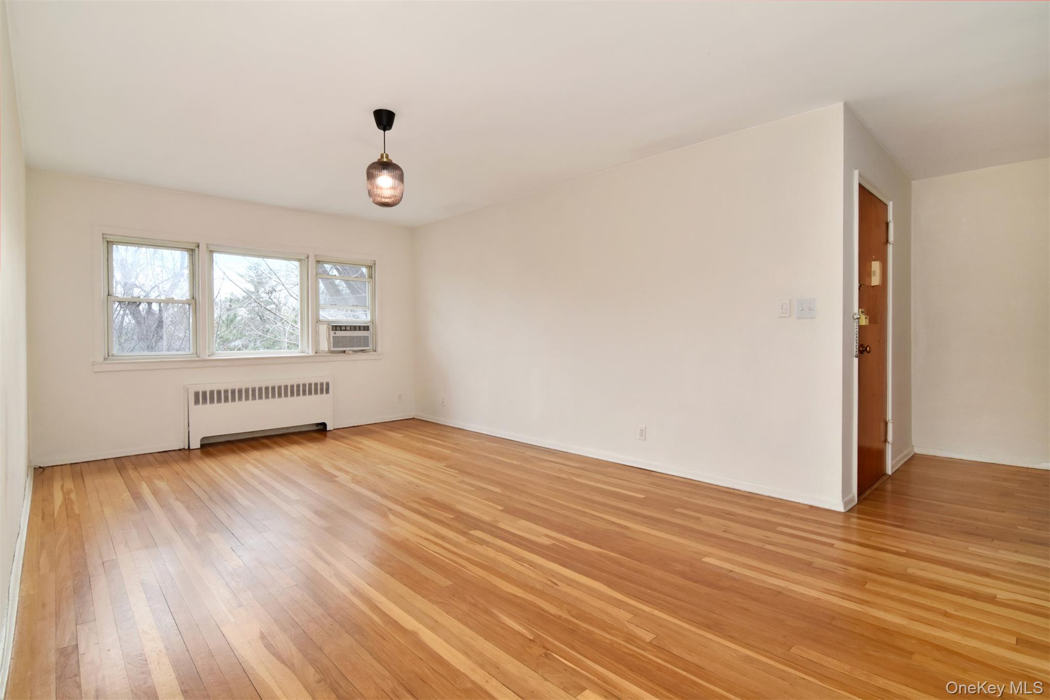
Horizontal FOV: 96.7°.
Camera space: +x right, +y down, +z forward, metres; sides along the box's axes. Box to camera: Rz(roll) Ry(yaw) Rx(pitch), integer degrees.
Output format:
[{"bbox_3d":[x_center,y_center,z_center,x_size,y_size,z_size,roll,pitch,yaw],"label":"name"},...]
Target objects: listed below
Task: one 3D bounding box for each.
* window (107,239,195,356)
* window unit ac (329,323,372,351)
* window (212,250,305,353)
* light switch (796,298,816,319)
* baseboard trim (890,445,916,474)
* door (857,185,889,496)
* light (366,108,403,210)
[{"bbox_3d":[-3.454,-0.465,4.340,0.640,1.030,0.070,-1,2,-40],"label":"window"},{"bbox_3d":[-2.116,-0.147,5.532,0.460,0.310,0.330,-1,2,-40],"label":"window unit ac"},{"bbox_3d":[-2.773,-0.491,4.900,0.860,1.030,0.070,-1,2,-40],"label":"window"},{"bbox_3d":[1.753,-0.259,2.905,0.114,0.124,0.014,1,2,44],"label":"light switch"},{"bbox_3d":[3.150,0.902,3.890,0.790,0.088,0.020,-1,2,-42],"label":"baseboard trim"},{"bbox_3d":[2.385,-0.070,3.225,0.860,2.030,0.050,-1,2,-42],"label":"door"},{"bbox_3d":[-0.868,-1.183,2.897,0.225,0.570,0.225,0,1,0],"label":"light"}]

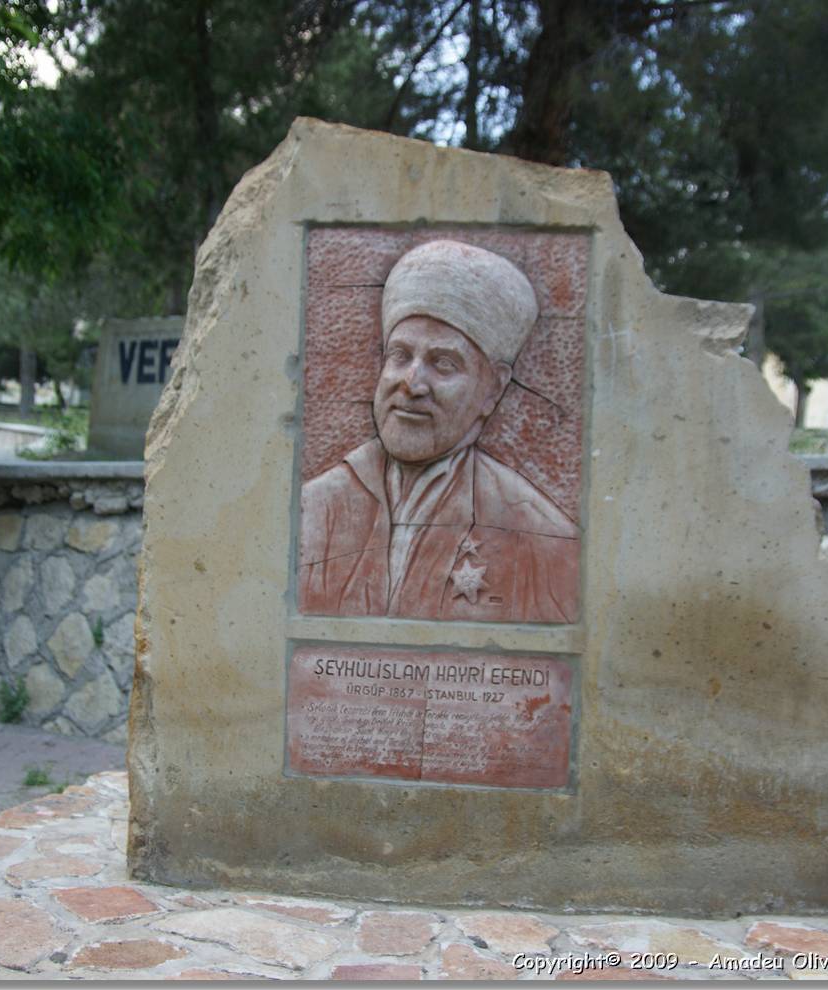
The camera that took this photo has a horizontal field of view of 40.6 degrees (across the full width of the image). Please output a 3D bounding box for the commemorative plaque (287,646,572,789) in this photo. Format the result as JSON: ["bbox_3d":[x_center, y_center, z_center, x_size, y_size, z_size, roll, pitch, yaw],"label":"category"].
[{"bbox_3d":[0.032,0.476,2.403,0.606,0.277,0.035,2,0,4],"label":"commemorative plaque"}]

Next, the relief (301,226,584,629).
[{"bbox_3d":[0.057,-0.150,2.380,0.601,0.836,0.090,2,0,4],"label":"relief"}]

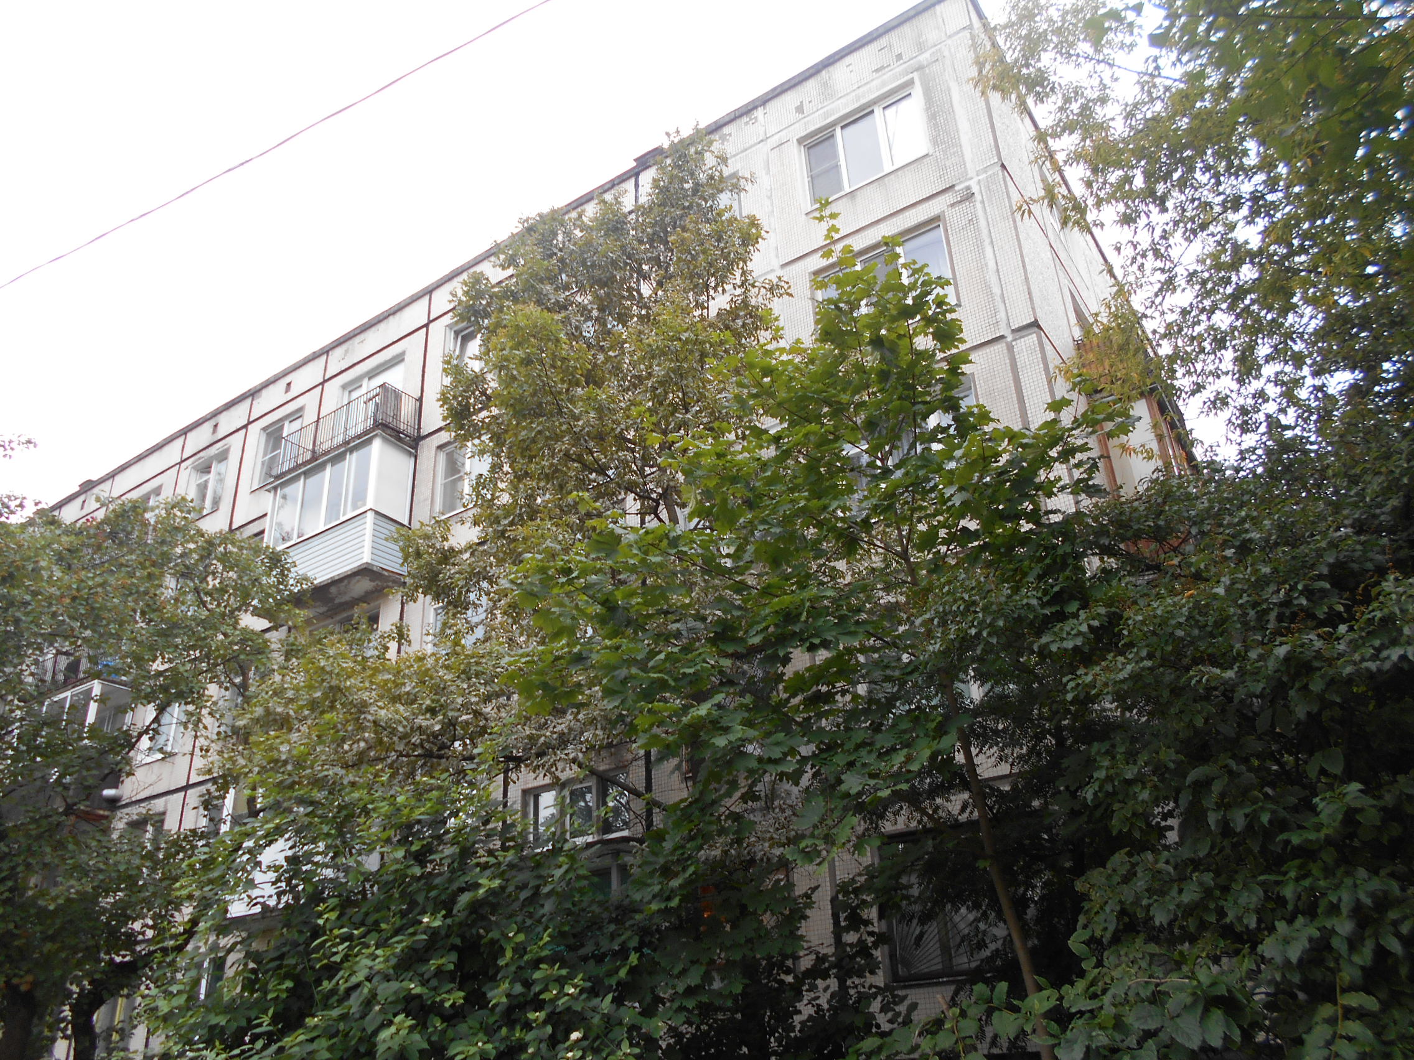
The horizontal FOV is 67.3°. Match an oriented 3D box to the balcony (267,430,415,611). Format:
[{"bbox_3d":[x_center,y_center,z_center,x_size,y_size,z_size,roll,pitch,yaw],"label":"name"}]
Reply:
[{"bbox_3d":[-6.825,0.023,19.485,3.202,2.650,0.856,-19,-30,30],"label":"balcony"}]

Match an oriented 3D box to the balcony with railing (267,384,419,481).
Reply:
[{"bbox_3d":[-6.884,-1.649,20.280,3.130,1.021,0.845,-19,-30,30],"label":"balcony with railing"}]

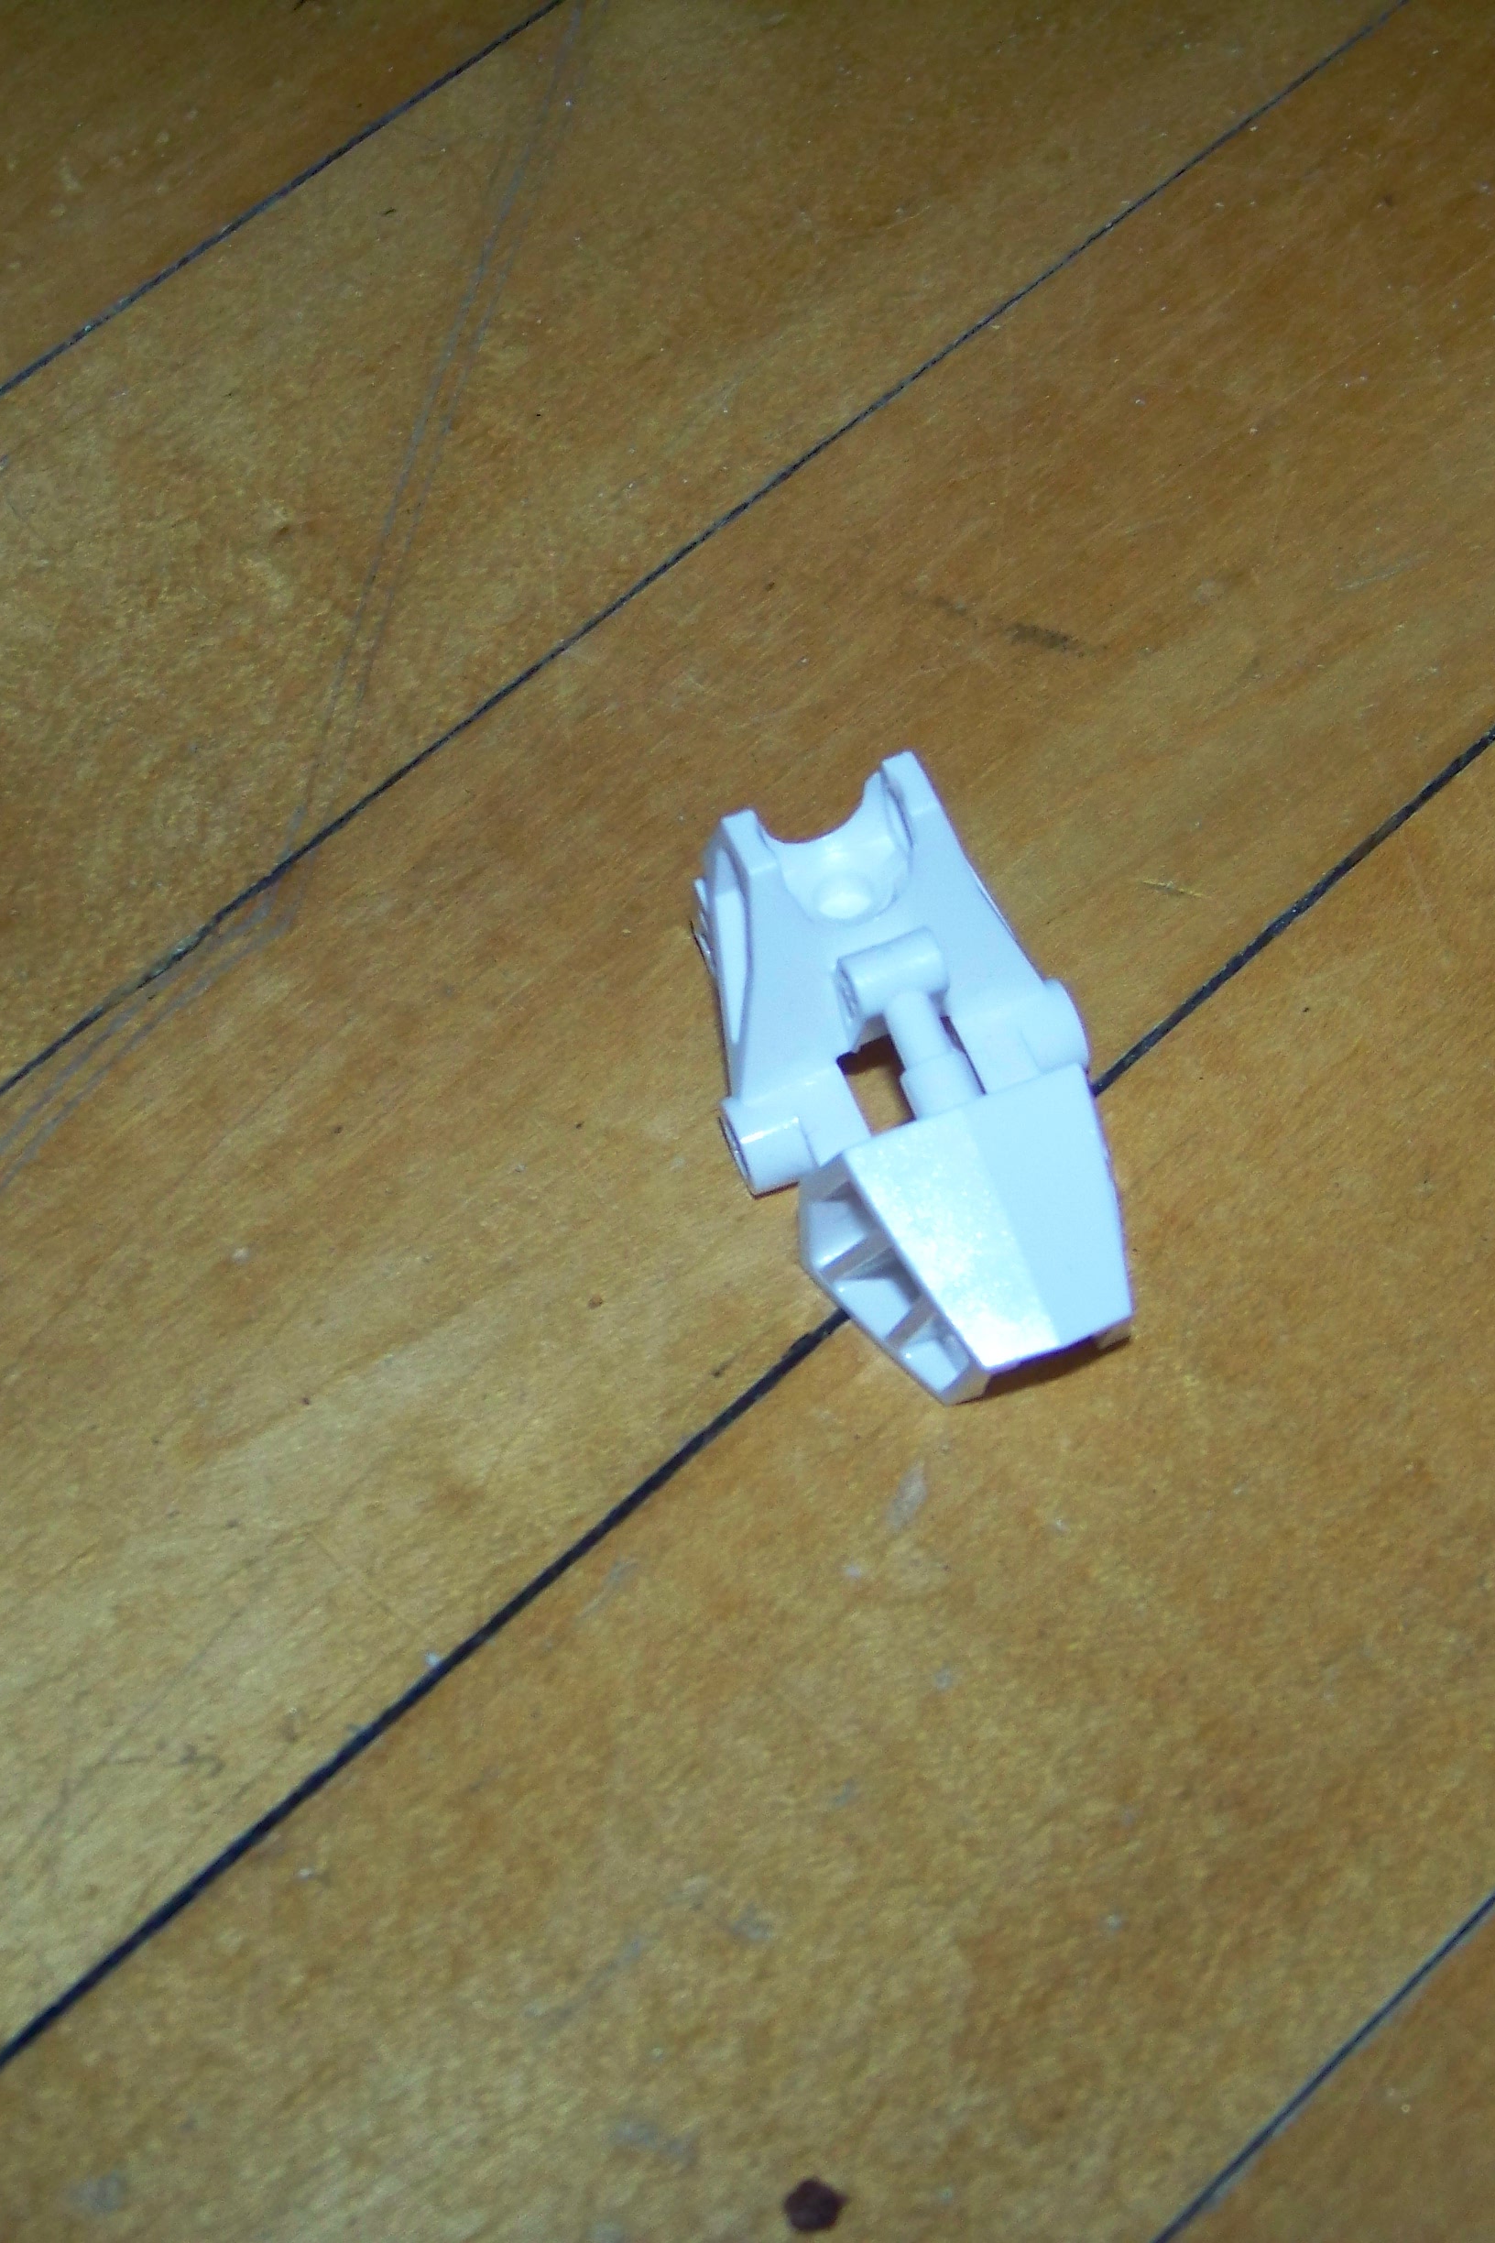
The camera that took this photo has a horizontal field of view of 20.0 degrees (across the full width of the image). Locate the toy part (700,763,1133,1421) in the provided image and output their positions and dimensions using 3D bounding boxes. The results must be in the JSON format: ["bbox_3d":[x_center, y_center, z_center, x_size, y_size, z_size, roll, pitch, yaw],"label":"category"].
[{"bbox_3d":[0.011,-0.005,0.279,0.025,0.023,0.049,-20,54,-7],"label":"toy part"}]

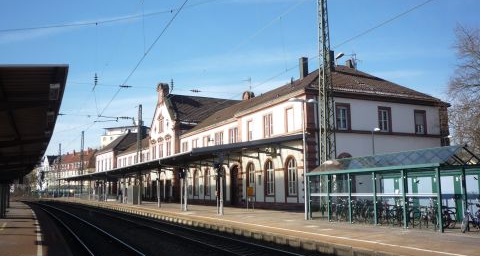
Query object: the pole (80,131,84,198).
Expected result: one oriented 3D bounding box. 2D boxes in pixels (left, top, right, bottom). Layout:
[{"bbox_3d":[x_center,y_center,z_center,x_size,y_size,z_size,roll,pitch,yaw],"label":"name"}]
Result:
[{"bbox_3d":[-35.100,8.186,99.070,0.720,15.100,0.720,5,-10,-31],"label":"pole"}]

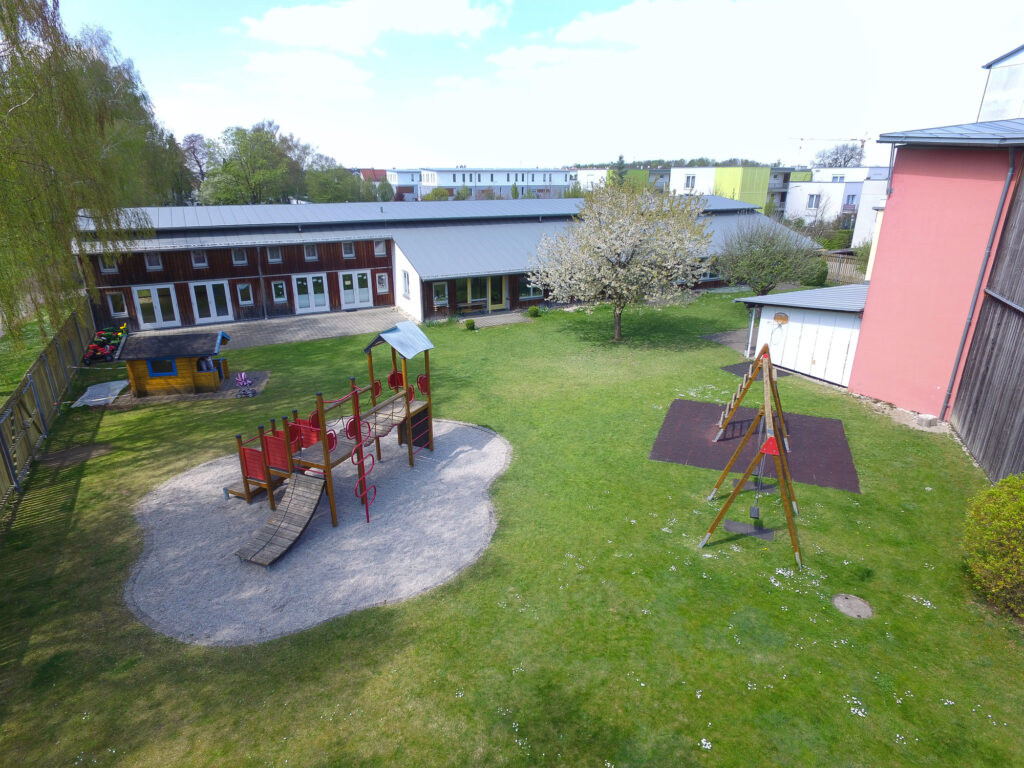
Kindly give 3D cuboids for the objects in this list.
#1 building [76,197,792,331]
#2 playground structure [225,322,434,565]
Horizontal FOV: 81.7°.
[{"bbox_3d":[-1.224,-9.654,41.672,49.100,5.890,14.860,-9,22,-22],"label":"building"},{"bbox_3d":[-4.474,0.838,14.106,3.900,3.600,6.200,9,22,23],"label":"playground structure"}]

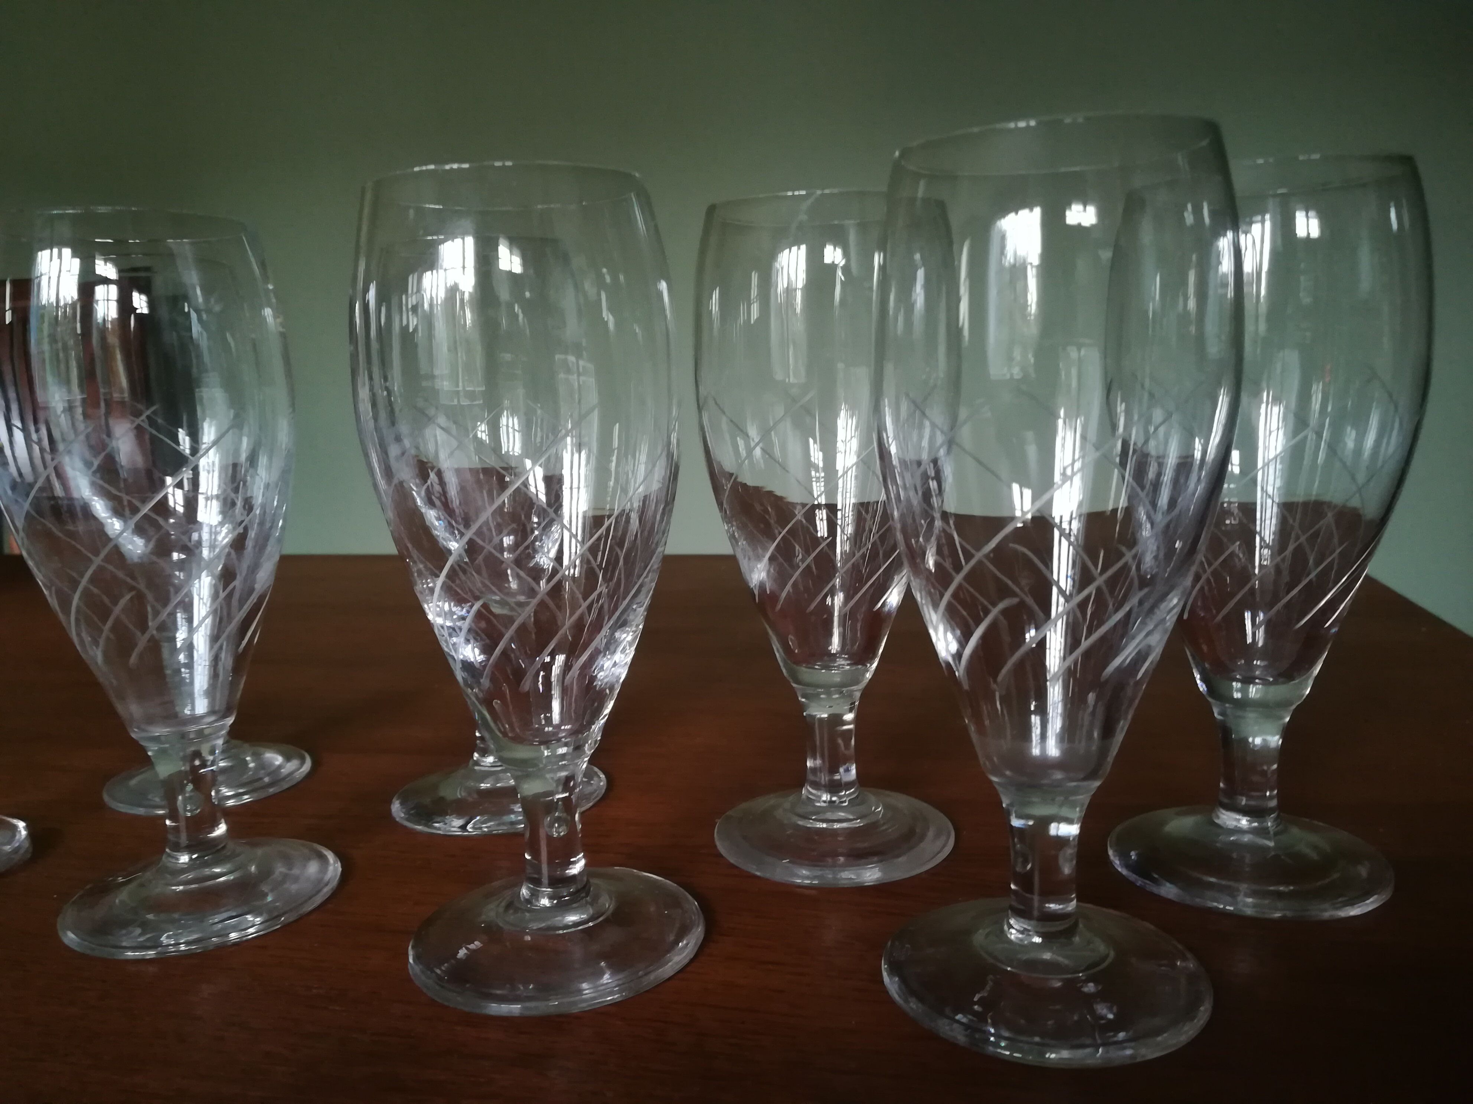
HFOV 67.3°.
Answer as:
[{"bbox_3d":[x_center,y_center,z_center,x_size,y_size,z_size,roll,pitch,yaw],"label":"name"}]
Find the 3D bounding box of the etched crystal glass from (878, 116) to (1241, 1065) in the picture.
[{"bbox_3d":[0.063,0.007,0.224,0.068,0.170,0.068,-2,10,0],"label":"etched crystal glass"}]

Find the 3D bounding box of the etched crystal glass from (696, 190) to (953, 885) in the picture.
[{"bbox_3d":[0.025,-0.004,0.297,0.068,0.170,0.068,-2,10,0],"label":"etched crystal glass"}]

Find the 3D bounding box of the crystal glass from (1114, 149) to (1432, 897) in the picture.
[{"bbox_3d":[0.128,-0.004,0.273,0.068,0.170,0.068,-2,10,0],"label":"crystal glass"}]

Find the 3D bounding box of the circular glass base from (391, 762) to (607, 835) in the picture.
[{"bbox_3d":[-0.074,0.072,0.349,0.067,0.011,0.067,-2,10,0],"label":"circular glass base"}]

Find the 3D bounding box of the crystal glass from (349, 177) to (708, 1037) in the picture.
[{"bbox_3d":[-0.045,0.007,0.246,0.068,0.170,0.068,-2,10,0],"label":"crystal glass"}]

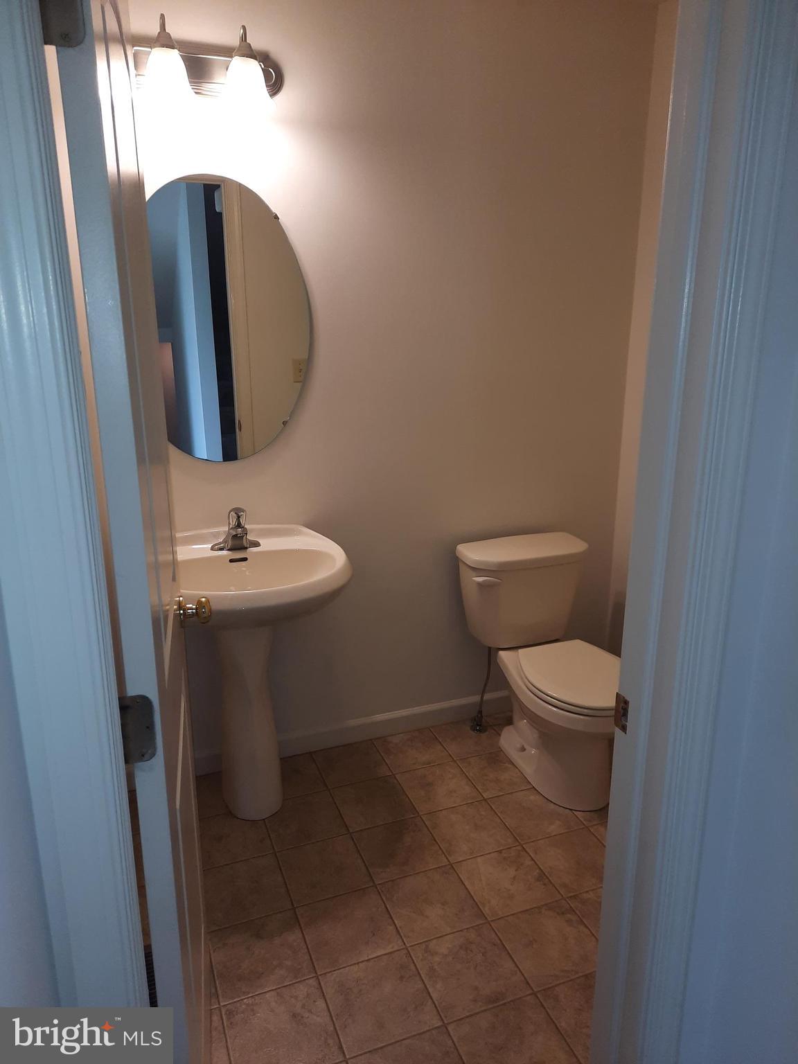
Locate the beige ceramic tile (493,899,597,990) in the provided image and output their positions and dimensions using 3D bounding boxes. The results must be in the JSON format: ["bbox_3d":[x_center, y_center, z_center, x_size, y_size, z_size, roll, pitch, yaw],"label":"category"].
[{"bbox_3d":[0.381,1.032,1.929,0.225,0.010,0.225,-6,18,-20],"label":"beige ceramic tile"}]

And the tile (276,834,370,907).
[{"bbox_3d":[-0.213,0.966,2.199,0.227,0.010,0.227,-6,18,-20],"label":"tile"}]

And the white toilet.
[{"bbox_3d":[0.532,0.463,2.554,0.455,0.718,0.705,-6,18,-20],"label":"white toilet"}]

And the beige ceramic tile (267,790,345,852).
[{"bbox_3d":[-0.296,0.903,2.405,0.227,0.010,0.227,-6,18,-20],"label":"beige ceramic tile"}]

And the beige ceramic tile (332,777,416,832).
[{"bbox_3d":[-0.081,0.880,2.485,0.227,0.010,0.227,-6,18,-20],"label":"beige ceramic tile"}]

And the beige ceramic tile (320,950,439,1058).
[{"bbox_3d":[-0.045,1.091,1.787,0.227,0.010,0.227,-6,18,-20],"label":"beige ceramic tile"}]

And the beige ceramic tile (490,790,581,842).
[{"bbox_3d":[0.433,0.896,2.440,0.227,0.010,0.227,-6,18,-20],"label":"beige ceramic tile"}]

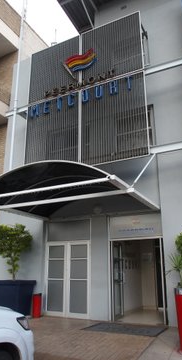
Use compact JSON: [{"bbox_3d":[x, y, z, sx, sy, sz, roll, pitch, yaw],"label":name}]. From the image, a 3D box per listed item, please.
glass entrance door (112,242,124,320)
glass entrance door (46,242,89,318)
[{"bbox_3d":[0.777,2.855,8.491,0.060,2.115,0.755,-9,-19,25],"label":"glass entrance door"},{"bbox_3d":[-0.721,2.962,8.776,1.510,2.146,0.080,-9,-19,25],"label":"glass entrance door"}]

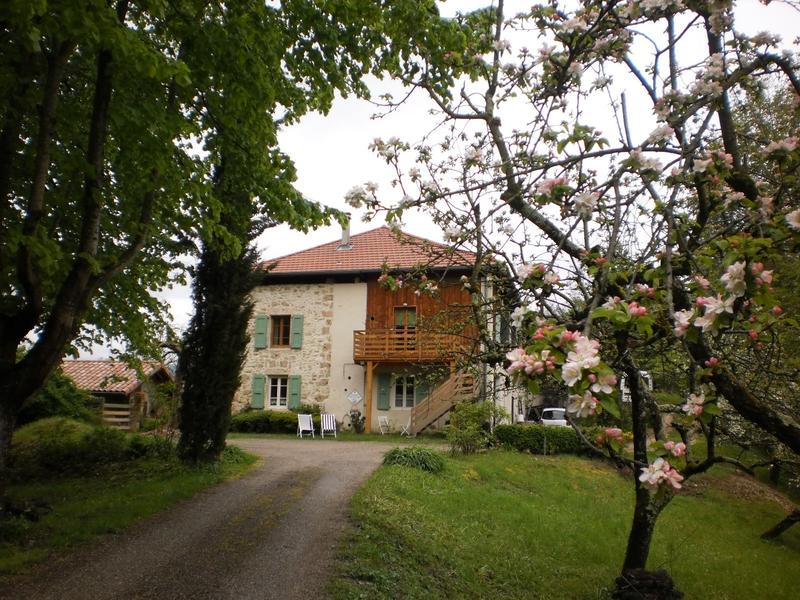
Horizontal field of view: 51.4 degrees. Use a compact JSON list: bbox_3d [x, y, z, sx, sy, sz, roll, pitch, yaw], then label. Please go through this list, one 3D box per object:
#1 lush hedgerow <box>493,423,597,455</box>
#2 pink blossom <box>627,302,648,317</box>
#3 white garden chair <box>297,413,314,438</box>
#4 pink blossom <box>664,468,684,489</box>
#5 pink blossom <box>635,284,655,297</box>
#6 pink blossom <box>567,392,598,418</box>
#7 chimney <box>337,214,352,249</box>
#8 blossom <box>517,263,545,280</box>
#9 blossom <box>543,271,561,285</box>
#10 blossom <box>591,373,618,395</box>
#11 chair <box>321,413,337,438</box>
[{"bbox_3d":[4.454,4.287,25.500,3.100,0.900,0.900,-1,-6,18],"label":"lush hedgerow"},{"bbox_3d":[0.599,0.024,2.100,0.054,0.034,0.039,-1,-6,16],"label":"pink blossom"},{"bbox_3d":[-3.524,4.669,31.000,0.550,0.900,0.850,2,-6,-14],"label":"white garden chair"},{"bbox_3d":[0.660,0.426,2.000,0.047,0.050,0.044,-1,-6,18],"label":"pink blossom"},{"bbox_3d":[0.705,-0.027,2.400,0.056,0.033,0.040,-1,-6,16],"label":"pink blossom"},{"bbox_3d":[0.439,0.251,2.000,0.075,0.064,0.062,-1,-6,12],"label":"pink blossom"},{"bbox_3d":[-2.332,-2.833,35.000,0.580,1.500,0.580,-1,-6,19],"label":"chimney"},{"bbox_3d":[0.392,-0.085,2.500,0.082,0.051,0.060,0,-6,9],"label":"blossom"},{"bbox_3d":[0.455,-0.067,2.500,0.052,0.040,0.042,0,-6,10],"label":"blossom"},{"bbox_3d":[0.491,0.201,2.000,0.065,0.050,0.052,-1,-6,14],"label":"blossom"},{"bbox_3d":[-2.667,4.670,31.000,0.550,0.900,0.850,2,-6,-8],"label":"chair"}]

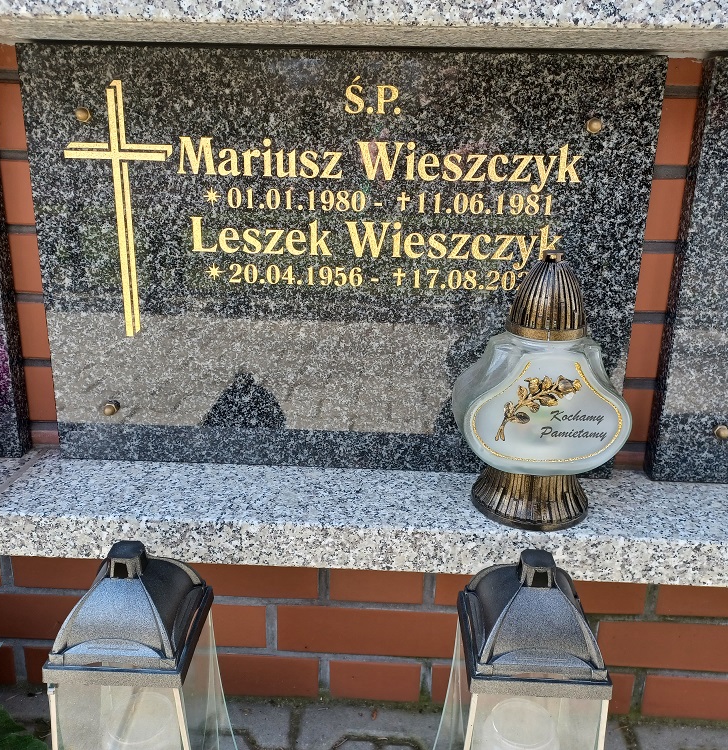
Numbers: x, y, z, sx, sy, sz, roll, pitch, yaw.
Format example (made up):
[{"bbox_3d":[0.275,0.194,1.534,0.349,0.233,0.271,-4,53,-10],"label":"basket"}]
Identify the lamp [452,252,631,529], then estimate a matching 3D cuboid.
[{"bbox_3d":[0.170,0.011,0.690,0.161,0.251,0.112,0,16,-5],"label":"lamp"}]

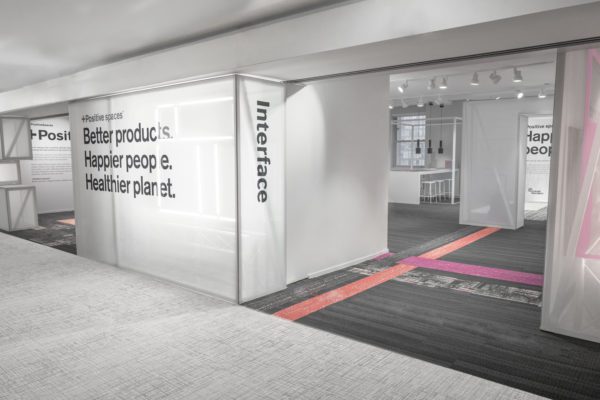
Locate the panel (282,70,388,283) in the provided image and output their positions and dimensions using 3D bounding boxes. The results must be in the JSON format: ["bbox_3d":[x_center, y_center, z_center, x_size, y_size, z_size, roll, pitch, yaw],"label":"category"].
[{"bbox_3d":[0.512,-0.467,5.788,0.100,2.632,2.281,5,8,39],"label":"panel"}]

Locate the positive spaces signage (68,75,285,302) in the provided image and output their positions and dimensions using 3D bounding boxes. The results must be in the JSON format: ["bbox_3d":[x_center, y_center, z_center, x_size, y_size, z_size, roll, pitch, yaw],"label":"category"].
[{"bbox_3d":[-1.661,-0.204,5.707,3.358,2.154,0.666,5,8,39],"label":"positive spaces signage"}]

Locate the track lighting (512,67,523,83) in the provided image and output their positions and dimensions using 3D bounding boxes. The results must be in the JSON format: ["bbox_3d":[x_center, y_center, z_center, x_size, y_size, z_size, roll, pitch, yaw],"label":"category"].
[{"bbox_3d":[3.376,-1.945,7.232,0.150,0.245,0.140,5,8,39],"label":"track lighting"}]

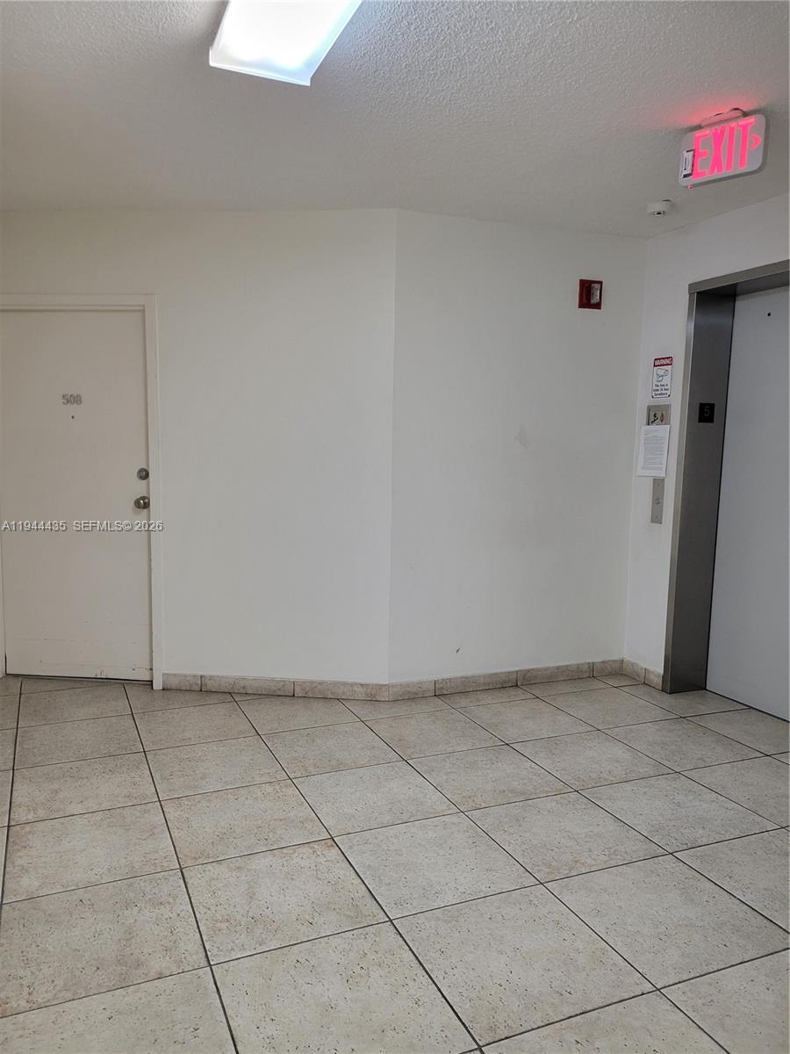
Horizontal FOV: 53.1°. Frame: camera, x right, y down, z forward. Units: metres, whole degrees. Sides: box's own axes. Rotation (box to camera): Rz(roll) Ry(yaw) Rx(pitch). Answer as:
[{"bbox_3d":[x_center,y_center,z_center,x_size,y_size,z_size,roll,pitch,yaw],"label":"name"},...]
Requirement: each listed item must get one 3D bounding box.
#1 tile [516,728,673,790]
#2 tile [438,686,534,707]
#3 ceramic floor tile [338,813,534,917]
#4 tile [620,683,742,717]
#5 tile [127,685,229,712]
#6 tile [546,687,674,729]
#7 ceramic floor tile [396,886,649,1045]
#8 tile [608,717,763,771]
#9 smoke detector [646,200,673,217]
[{"bbox_3d":[0.832,0.994,3.390,0.495,0.010,0.495,-2,7,-24],"label":"tile"},{"bbox_3d":[0.484,0.902,4.181,0.495,0.010,0.215,-2,7,-24],"label":"tile"},{"bbox_3d":[0.122,1.088,2.571,0.504,0.010,0.504,-2,7,-24],"label":"ceramic floor tile"},{"bbox_3d":[1.547,0.928,4.298,0.453,0.010,0.504,-2,7,-24],"label":"tile"},{"bbox_3d":[-1.151,0.883,4.195,0.502,0.010,0.502,-2,7,-24],"label":"tile"},{"bbox_3d":[1.104,0.935,4.084,0.502,0.010,0.502,-2,7,-24],"label":"tile"},{"bbox_3d":[0.320,1.126,2.082,0.495,0.010,0.495,-2,7,-24],"label":"ceramic floor tile"},{"bbox_3d":[1.295,0.981,3.584,0.495,0.010,0.495,-2,7,-24],"label":"tile"},{"bbox_3d":[1.252,-1.503,3.748,0.120,0.048,0.120,1,6,0],"label":"smoke detector"}]

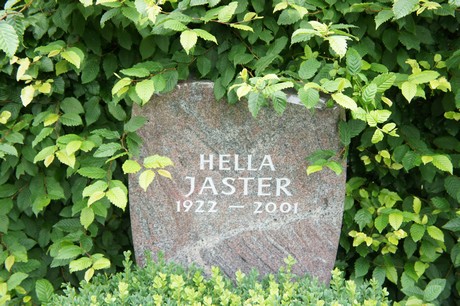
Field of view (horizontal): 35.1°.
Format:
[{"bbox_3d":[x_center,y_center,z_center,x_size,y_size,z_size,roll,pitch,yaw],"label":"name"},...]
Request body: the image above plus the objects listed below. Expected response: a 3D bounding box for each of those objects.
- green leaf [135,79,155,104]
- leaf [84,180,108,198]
[{"bbox_3d":[-0.226,-0.162,1.920,0.050,0.074,0.018,14,-17,5],"label":"green leaf"},{"bbox_3d":[-0.346,0.098,1.870,0.073,0.016,0.038,-32,50,-9],"label":"leaf"}]

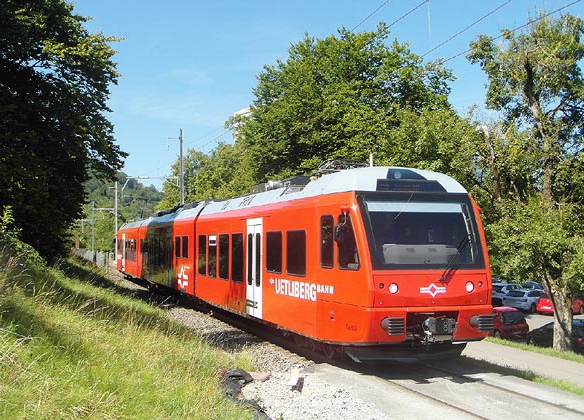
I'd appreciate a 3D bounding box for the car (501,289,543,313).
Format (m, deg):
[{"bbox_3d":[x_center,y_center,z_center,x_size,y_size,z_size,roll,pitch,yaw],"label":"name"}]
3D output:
[{"bbox_3d":[15.618,5.614,46.300,4.650,1.480,1.830,2,-4,-45],"label":"car"}]

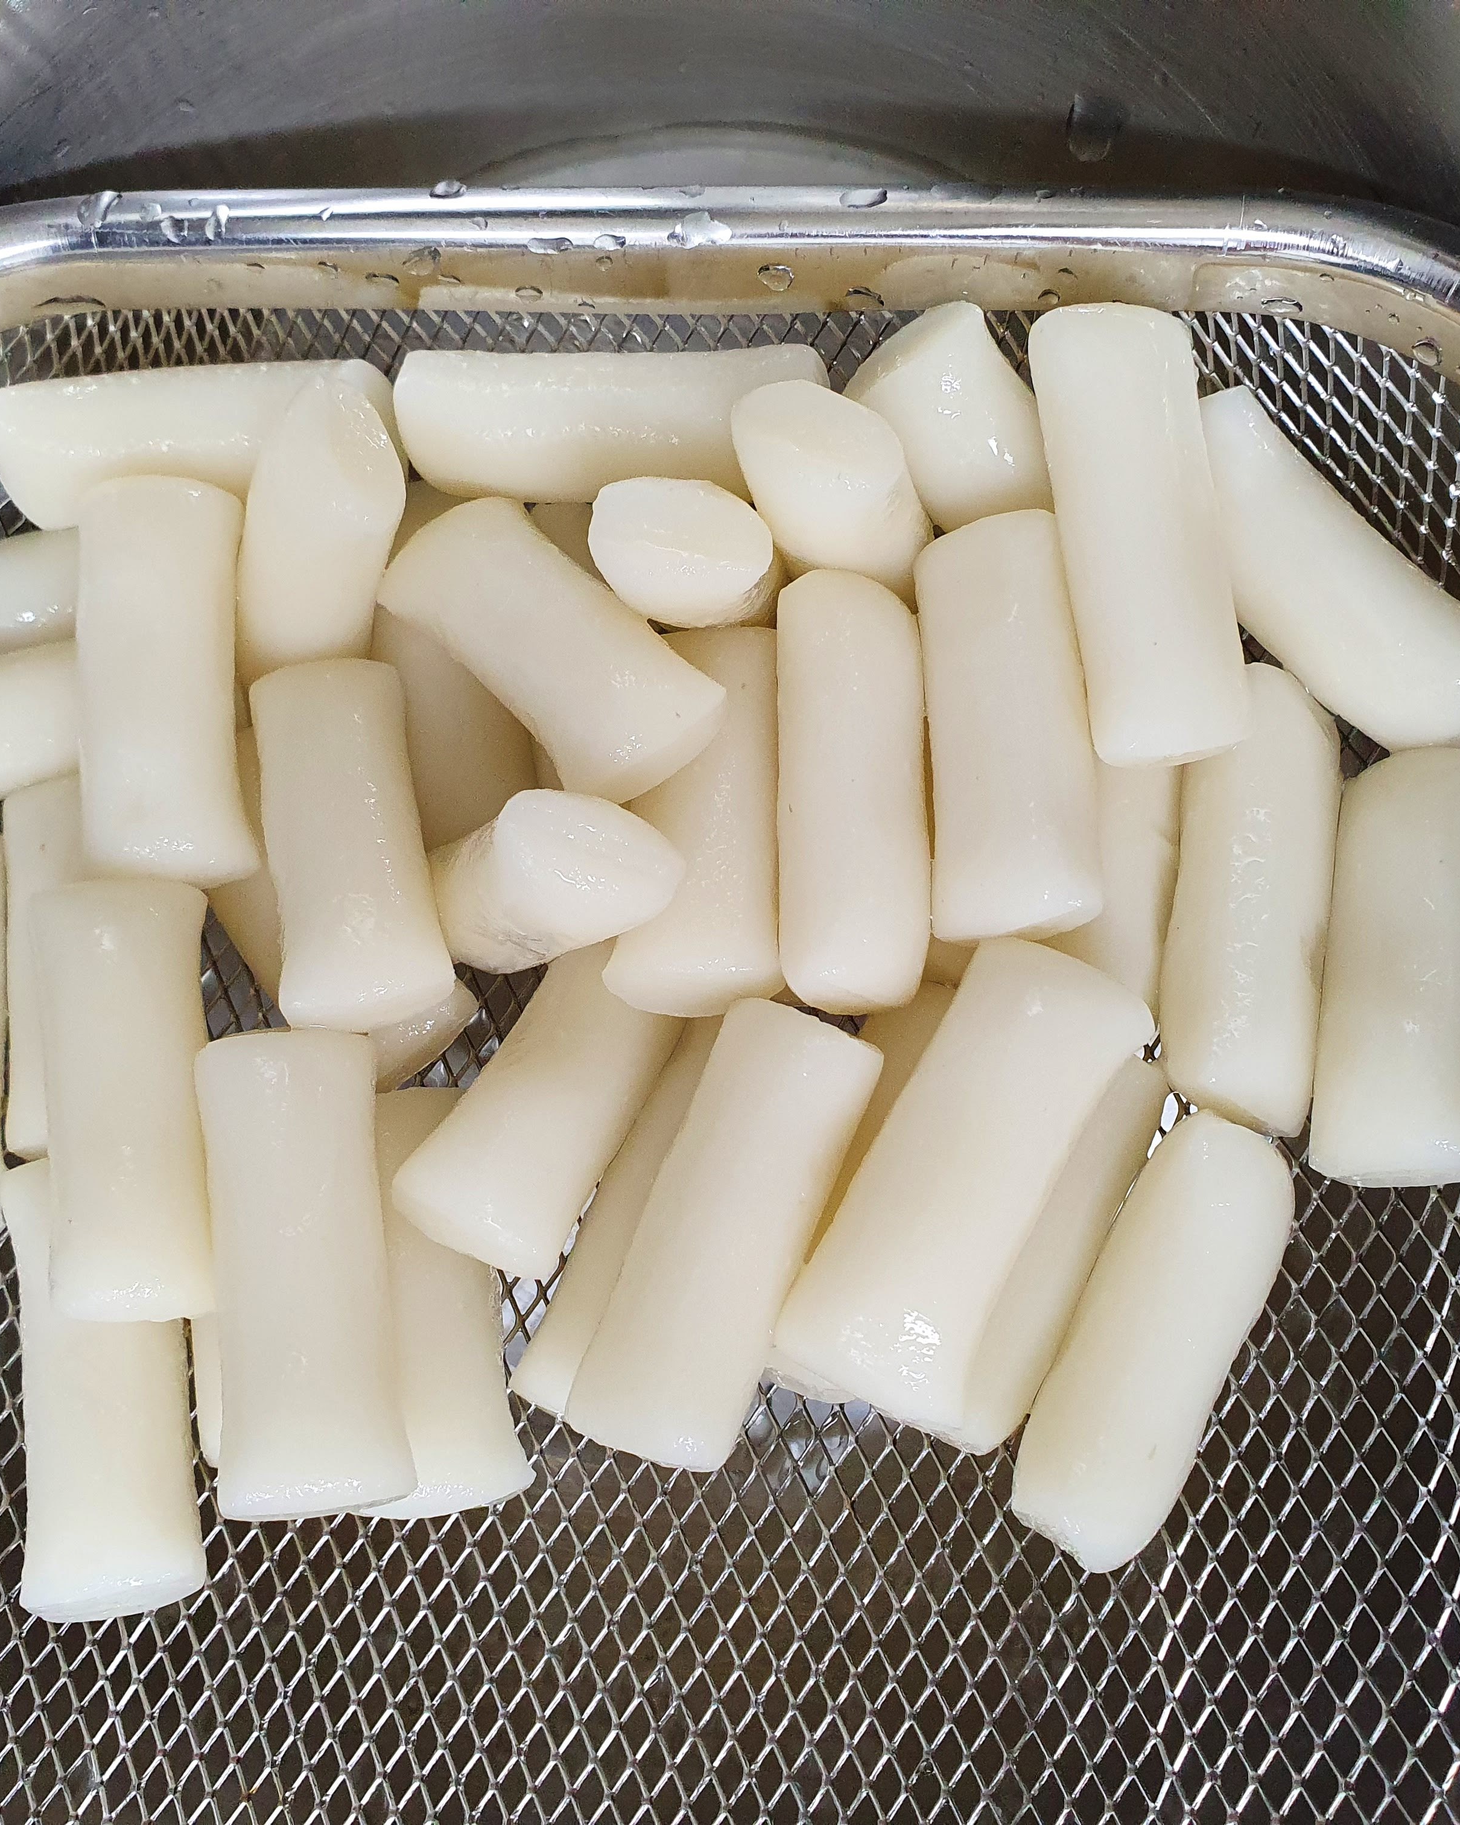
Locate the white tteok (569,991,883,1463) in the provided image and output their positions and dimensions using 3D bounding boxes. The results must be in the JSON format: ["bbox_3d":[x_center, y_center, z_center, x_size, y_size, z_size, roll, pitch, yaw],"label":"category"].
[{"bbox_3d":[0.000,0.038,0.222,0.023,0.021,0.053,19,76,8],"label":"white tteok"}]

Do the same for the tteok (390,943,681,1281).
[{"bbox_3d":[-0.018,0.017,0.232,0.023,0.021,0.053,27,64,10],"label":"tteok"}]

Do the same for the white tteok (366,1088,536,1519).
[{"bbox_3d":[-0.040,0.051,0.241,0.022,0.022,0.053,-10,69,1],"label":"white tteok"}]

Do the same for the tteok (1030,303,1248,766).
[{"bbox_3d":[0.053,-0.049,0.239,0.021,0.021,0.057,-4,72,4],"label":"tteok"}]

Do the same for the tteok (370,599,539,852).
[{"bbox_3d":[-0.038,-0.026,0.250,0.020,0.020,0.056,-6,70,1],"label":"tteok"}]

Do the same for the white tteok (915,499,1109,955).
[{"bbox_3d":[0.036,-0.025,0.239,0.023,0.021,0.058,-1,72,2],"label":"white tteok"}]

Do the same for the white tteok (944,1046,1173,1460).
[{"bbox_3d":[0.037,0.038,0.229,0.023,0.021,0.053,21,74,9],"label":"white tteok"}]

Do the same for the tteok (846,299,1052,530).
[{"bbox_3d":[0.035,-0.048,0.243,0.021,0.020,0.056,-23,96,-6],"label":"tteok"}]

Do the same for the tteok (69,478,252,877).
[{"bbox_3d":[-0.078,-0.032,0.254,0.022,0.022,0.053,-10,68,1],"label":"tteok"}]

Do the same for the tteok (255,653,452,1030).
[{"bbox_3d":[-0.051,-0.010,0.245,0.022,0.022,0.047,-14,54,0],"label":"tteok"}]

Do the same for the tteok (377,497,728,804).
[{"bbox_3d":[-0.026,-0.039,0.255,0.024,0.024,0.043,-40,54,-10],"label":"tteok"}]

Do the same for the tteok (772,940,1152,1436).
[{"bbox_3d":[0.029,0.034,0.224,0.024,0.024,0.054,24,69,13],"label":"tteok"}]

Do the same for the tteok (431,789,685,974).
[{"bbox_3d":[-0.030,-0.002,0.228,0.021,0.049,0.023,20,68,-36],"label":"tteok"}]

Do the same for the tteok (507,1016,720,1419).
[{"bbox_3d":[-0.004,0.038,0.224,0.021,0.020,0.054,27,73,12],"label":"tteok"}]

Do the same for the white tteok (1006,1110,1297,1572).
[{"bbox_3d":[0.054,0.053,0.231,0.019,0.019,0.056,21,73,12],"label":"white tteok"}]

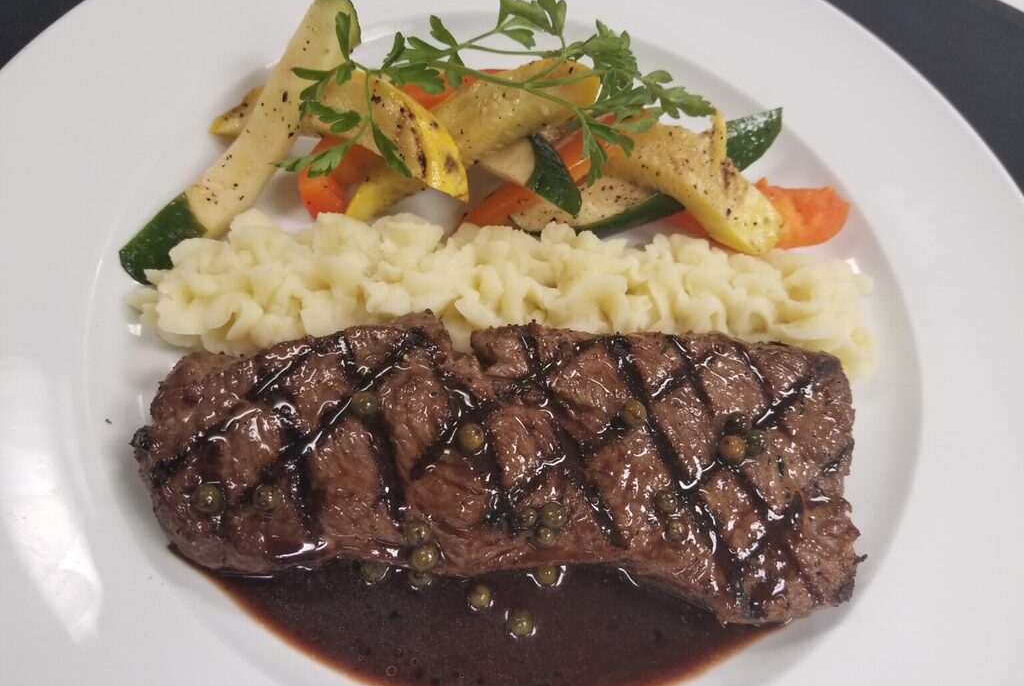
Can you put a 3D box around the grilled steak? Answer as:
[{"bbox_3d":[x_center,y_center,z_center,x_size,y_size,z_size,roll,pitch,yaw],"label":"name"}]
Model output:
[{"bbox_3d":[0.000,0.026,0.176,0.159,0.022,0.063,6,63,-4],"label":"grilled steak"}]

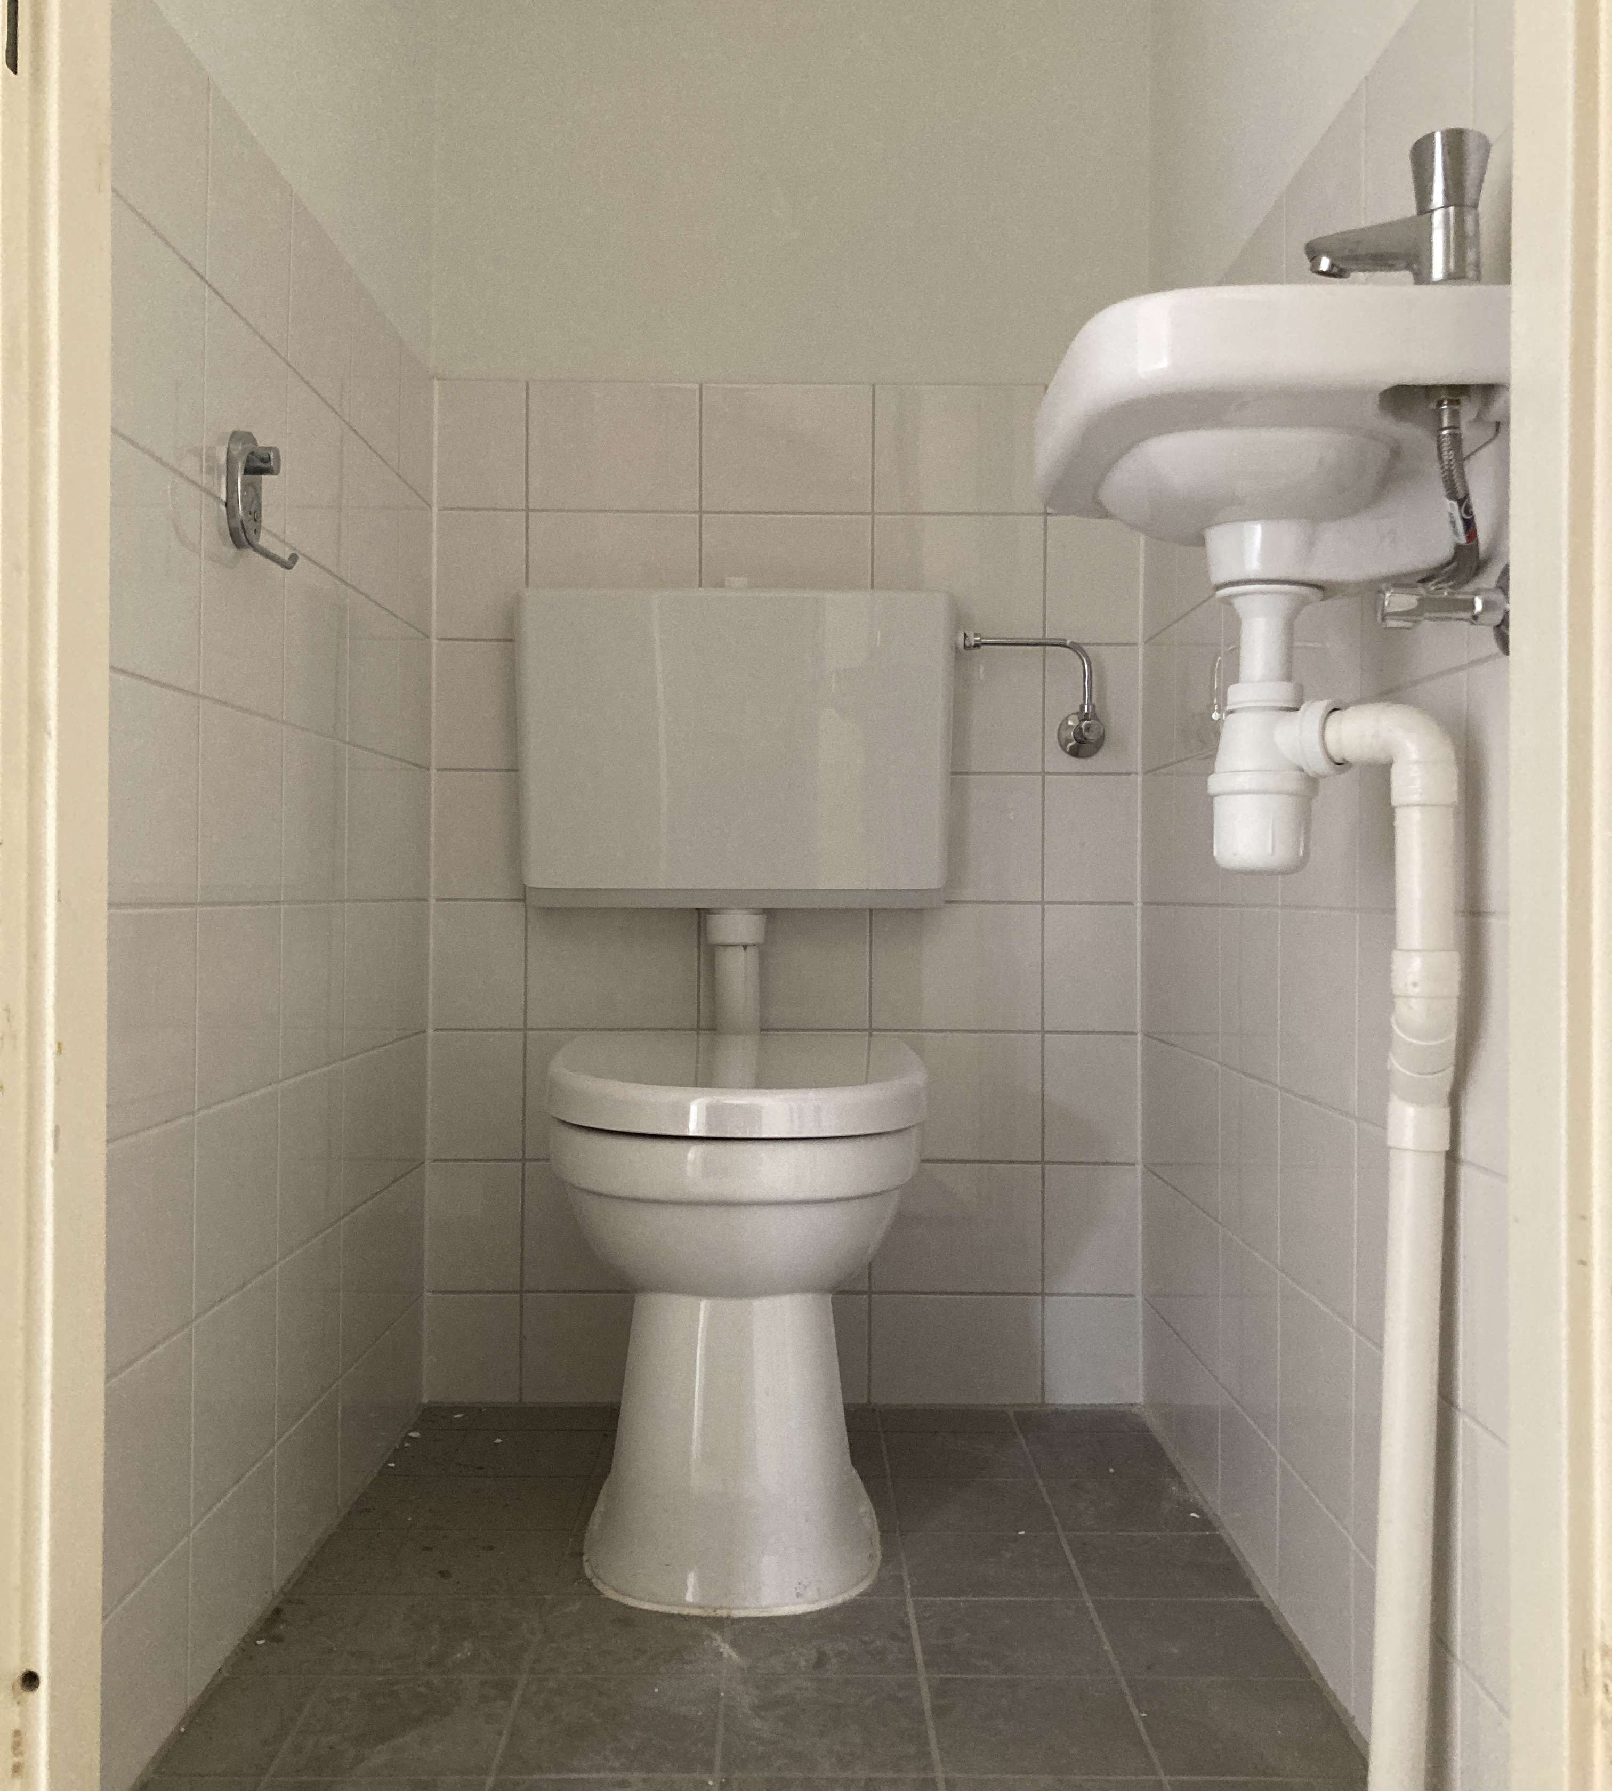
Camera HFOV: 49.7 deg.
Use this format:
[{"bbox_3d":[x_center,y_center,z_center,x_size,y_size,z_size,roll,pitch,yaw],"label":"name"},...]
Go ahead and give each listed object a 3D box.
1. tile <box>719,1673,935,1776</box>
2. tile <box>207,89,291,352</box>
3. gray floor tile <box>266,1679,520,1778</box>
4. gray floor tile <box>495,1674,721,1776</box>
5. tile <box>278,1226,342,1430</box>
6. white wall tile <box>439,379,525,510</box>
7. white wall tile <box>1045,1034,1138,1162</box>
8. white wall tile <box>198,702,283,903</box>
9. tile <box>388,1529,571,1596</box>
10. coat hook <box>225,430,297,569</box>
[{"bbox_3d":[0.015,0.595,1.238,0.147,0.010,0.147,0,0,0],"label":"tile"},{"bbox_3d":[-0.442,-0.524,1.363,0.010,0.148,0.202,0,0,0],"label":"tile"},{"bbox_3d":[-0.287,0.597,1.243,0.148,0.010,0.146,0,0,0],"label":"gray floor tile"},{"bbox_3d":[-0.136,0.598,1.244,0.148,0.010,0.146,0,0,0],"label":"gray floor tile"},{"bbox_3d":[-0.442,0.381,1.541,0.010,0.148,0.197,0,0,0],"label":"tile"},{"bbox_3d":[-0.378,-0.523,2.029,0.109,0.149,0.010,0,0,0],"label":"white wall tile"},{"bbox_3d":[0.331,0.236,2.017,0.110,0.148,0.010,0,0,0],"label":"white wall tile"},{"bbox_3d":[-0.439,-0.068,1.343,0.010,0.148,0.197,0,0,0],"label":"white wall tile"},{"bbox_3d":[-0.281,0.585,1.514,0.145,0.009,0.147,0,0,0],"label":"tile"},{"bbox_3d":[-0.415,-0.304,1.325,0.046,0.106,0.049,0,0,0],"label":"coat hook"}]

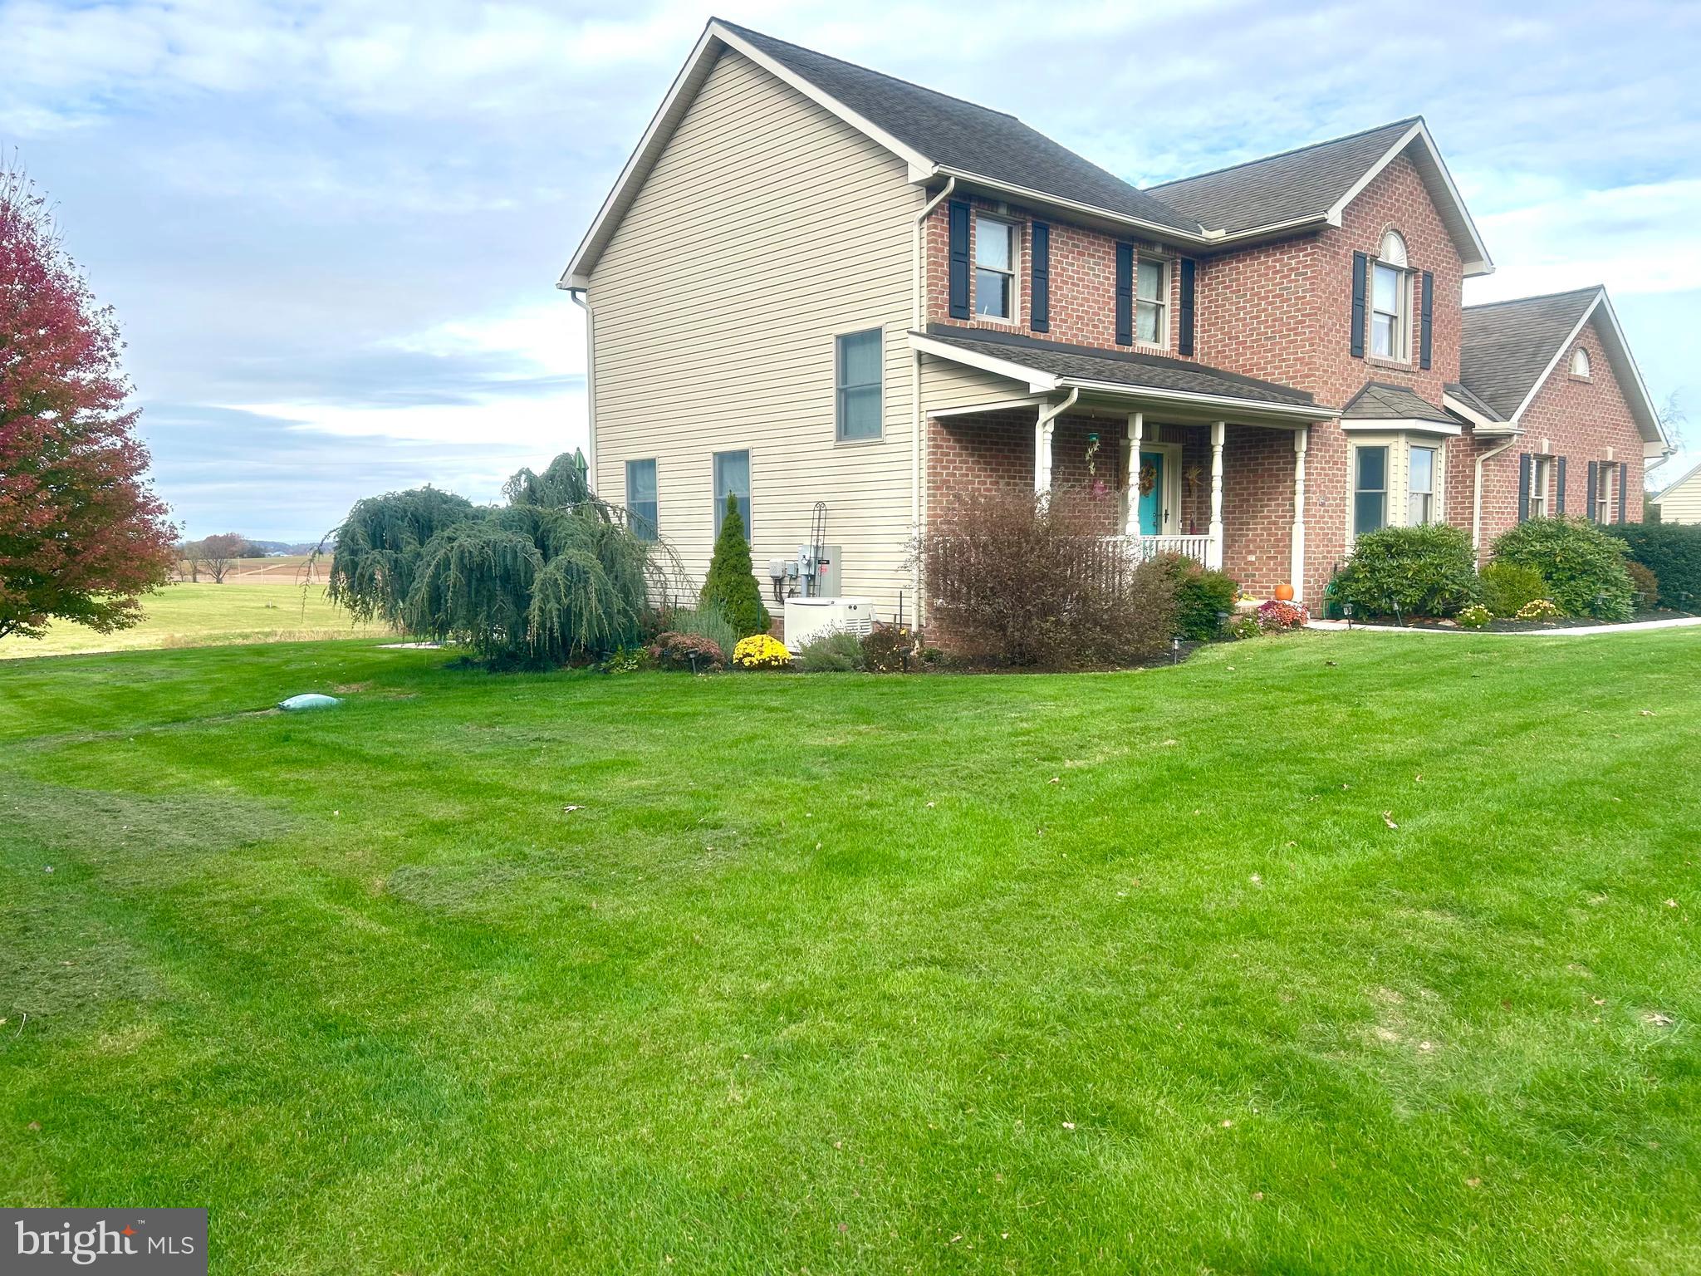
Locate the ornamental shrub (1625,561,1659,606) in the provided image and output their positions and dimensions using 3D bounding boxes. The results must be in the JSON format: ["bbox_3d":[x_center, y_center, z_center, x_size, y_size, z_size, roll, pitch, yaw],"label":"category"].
[{"bbox_3d":[13.191,-0.913,21.404,0.656,0.788,0.626,2,5,32],"label":"ornamental shrub"}]

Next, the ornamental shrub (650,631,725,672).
[{"bbox_3d":[-1.919,0.148,14.943,0.858,0.475,0.788,-1,4,-7],"label":"ornamental shrub"}]

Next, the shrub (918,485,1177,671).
[{"bbox_3d":[2.076,-0.654,13.529,2.625,1.888,2.221,0,4,9],"label":"shrub"}]

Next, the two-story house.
[{"bbox_3d":[5.686,-4.767,23.248,18.090,8.750,11.380,-5,6,-42],"label":"two-story house"}]

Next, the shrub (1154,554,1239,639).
[{"bbox_3d":[4.181,-0.501,15.549,1.030,1.040,0.989,0,4,15],"label":"shrub"}]

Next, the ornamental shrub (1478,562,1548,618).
[{"bbox_3d":[9.687,-0.708,18.700,1.000,0.820,0.950,2,5,27],"label":"ornamental shrub"}]

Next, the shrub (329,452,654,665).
[{"bbox_3d":[-4.729,-1.092,16.897,4.280,2.712,3.500,-2,4,-16],"label":"shrub"}]

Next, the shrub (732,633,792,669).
[{"bbox_3d":[-1.028,0.146,14.749,0.670,0.398,0.660,-1,4,-4],"label":"shrub"}]

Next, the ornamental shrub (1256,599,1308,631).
[{"bbox_3d":[5.793,-0.312,17.164,0.687,0.424,0.586,1,5,19],"label":"ornamental shrub"}]

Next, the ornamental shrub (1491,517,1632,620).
[{"bbox_3d":[10.777,-1.059,19.385,1.969,1.514,1.817,2,5,29],"label":"ornamental shrub"}]

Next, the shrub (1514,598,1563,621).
[{"bbox_3d":[9.591,-0.392,17.800,0.664,0.307,0.620,2,5,28],"label":"shrub"}]

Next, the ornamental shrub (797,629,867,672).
[{"bbox_3d":[-0.211,0.126,14.499,0.775,0.446,0.720,0,4,-1],"label":"ornamental shrub"}]

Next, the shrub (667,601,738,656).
[{"bbox_3d":[-1.844,-0.095,15.902,0.866,0.717,0.800,-1,4,-7],"label":"shrub"}]

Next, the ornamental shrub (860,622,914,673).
[{"bbox_3d":[0.418,0.093,14.349,0.594,0.527,0.580,0,4,2],"label":"ornamental shrub"}]

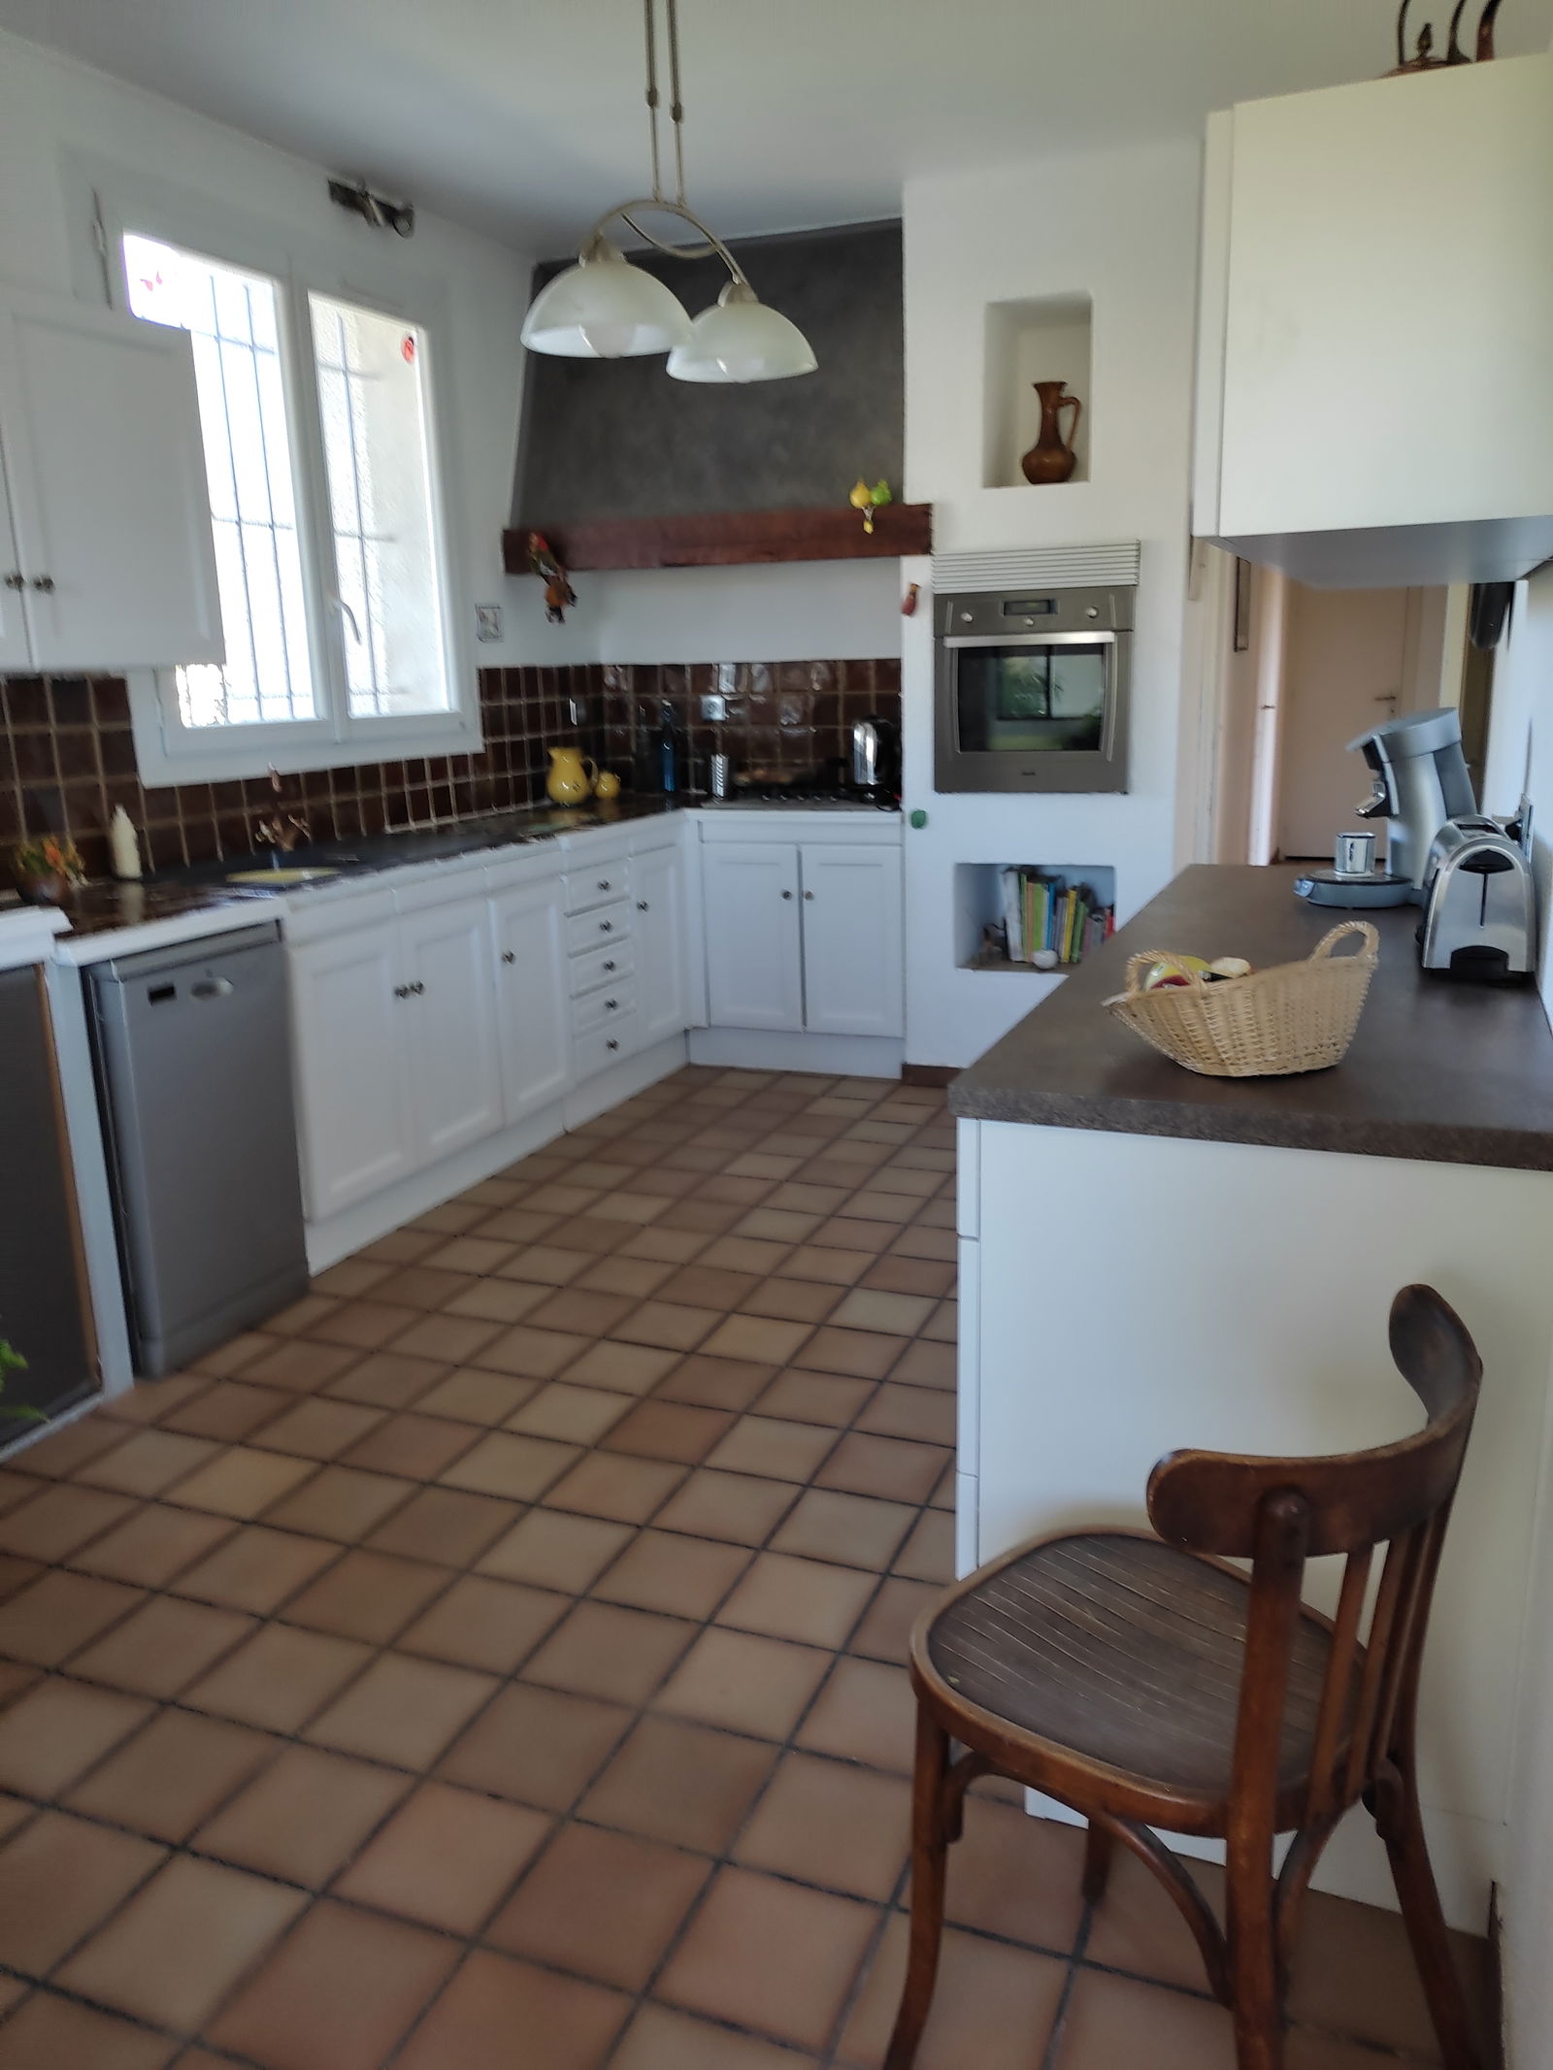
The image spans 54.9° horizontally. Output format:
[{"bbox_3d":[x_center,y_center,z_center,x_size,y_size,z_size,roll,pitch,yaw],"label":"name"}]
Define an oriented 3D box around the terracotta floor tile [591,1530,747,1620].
[{"bbox_3d":[-0.160,0.840,2.318,0.193,0.012,0.193,4,14,22],"label":"terracotta floor tile"}]

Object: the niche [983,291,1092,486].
[{"bbox_3d":[0.819,-1.902,4.493,0.312,0.505,0.360,4,15,20],"label":"niche"}]

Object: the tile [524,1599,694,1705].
[{"bbox_3d":[-0.234,0.886,2.137,0.198,0.015,0.198,4,14,22],"label":"tile"}]

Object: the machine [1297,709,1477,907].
[{"bbox_3d":[1.137,-0.420,2.764,0.320,0.347,0.215,1,13,10],"label":"machine"}]

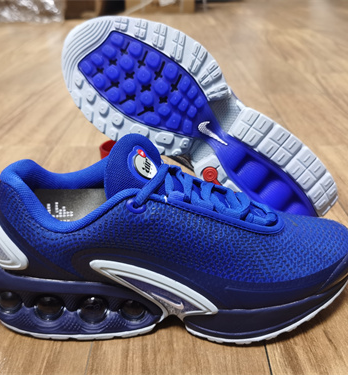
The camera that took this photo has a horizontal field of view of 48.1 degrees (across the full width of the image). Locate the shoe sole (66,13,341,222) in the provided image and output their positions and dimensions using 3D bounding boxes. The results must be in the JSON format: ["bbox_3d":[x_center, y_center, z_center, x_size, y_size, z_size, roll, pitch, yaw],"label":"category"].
[{"bbox_3d":[0.034,-0.063,0.413,0.300,0.112,0.133,39,8,-6],"label":"shoe sole"}]

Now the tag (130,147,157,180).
[{"bbox_3d":[-0.021,-0.017,0.269,0.030,0.005,0.026,40,31,-11],"label":"tag"}]

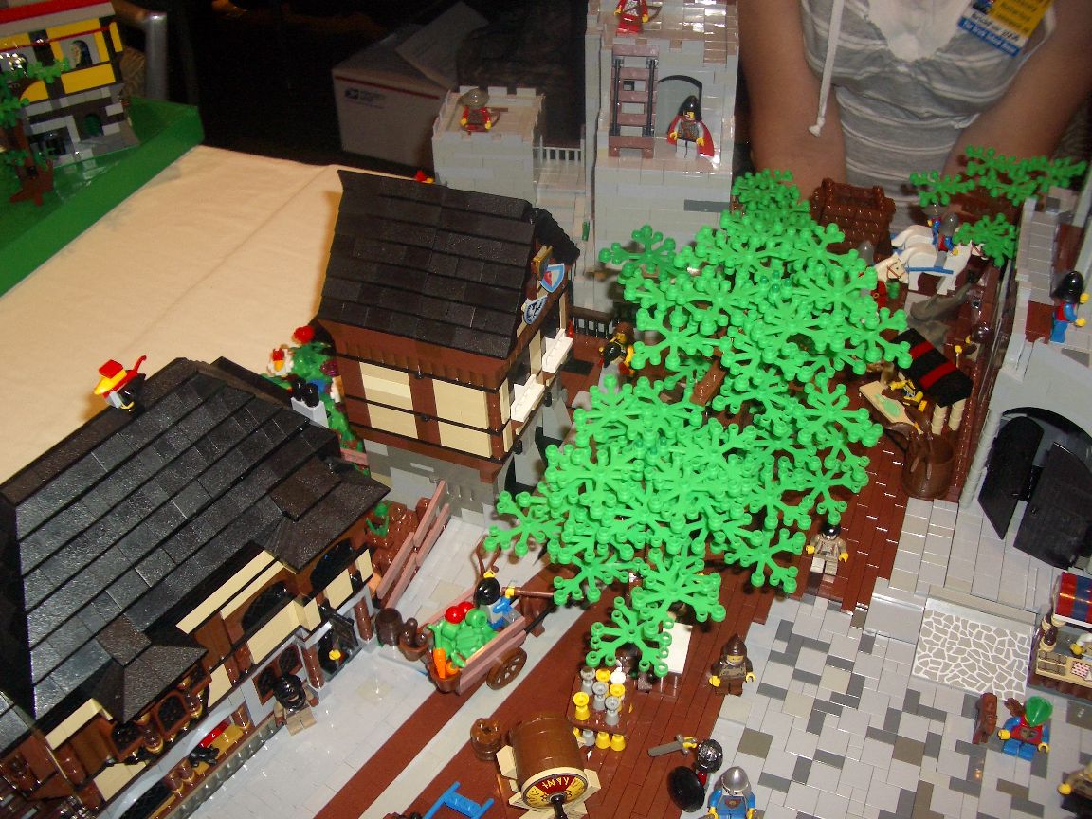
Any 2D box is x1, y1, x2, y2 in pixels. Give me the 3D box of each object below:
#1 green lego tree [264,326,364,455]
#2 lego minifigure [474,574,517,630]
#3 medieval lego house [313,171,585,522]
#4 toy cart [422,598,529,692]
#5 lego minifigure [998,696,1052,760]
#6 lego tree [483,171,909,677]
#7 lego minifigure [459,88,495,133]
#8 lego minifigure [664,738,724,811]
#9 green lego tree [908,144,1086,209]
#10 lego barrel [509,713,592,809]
[{"bbox_3d":[-0.148,-0.007,0.754,0.060,0.120,0.060,13,45,20],"label":"green lego tree"},{"bbox_3d":[-0.031,0.109,0.644,0.023,0.035,0.026,-34,49,-29],"label":"lego minifigure"},{"bbox_3d":[-0.050,-0.036,0.671,0.122,0.236,0.100,13,45,20],"label":"medieval lego house"},{"bbox_3d":[-0.042,0.138,0.657,0.047,0.039,0.058,28,52,32],"label":"toy cart"},{"bbox_3d":[0.256,0.170,0.587,0.026,0.043,0.018,13,45,20],"label":"lego minifigure"},{"bbox_3d":[0.098,0.007,0.633,0.190,0.240,0.260,13,45,20],"label":"lego tree"},{"bbox_3d":[-0.054,-0.232,0.872,0.025,0.043,0.016,0,42,7],"label":"lego minifigure"},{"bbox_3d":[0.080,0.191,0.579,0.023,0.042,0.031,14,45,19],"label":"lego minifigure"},{"bbox_3d":[0.348,-0.153,0.865,0.135,0.110,0.110,13,45,20],"label":"green lego tree"},{"bbox_3d":[0.002,0.189,0.592,0.040,0.041,0.037,-10,42,-5],"label":"lego barrel"}]

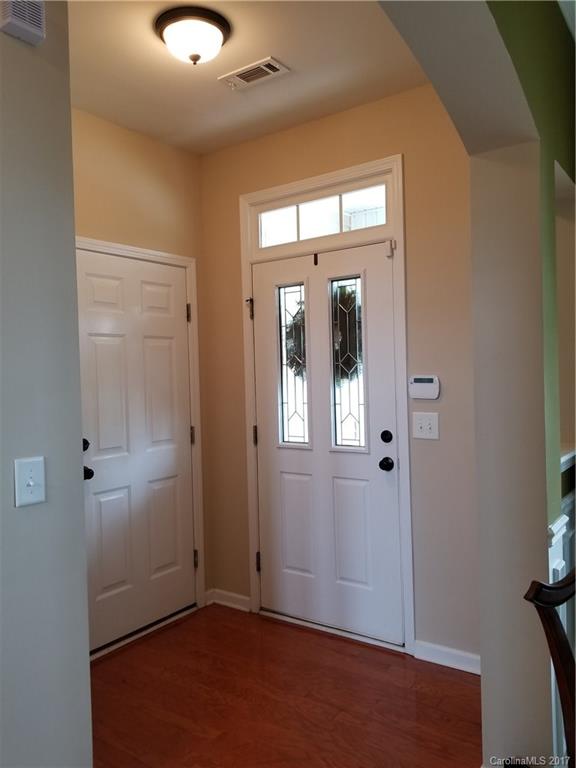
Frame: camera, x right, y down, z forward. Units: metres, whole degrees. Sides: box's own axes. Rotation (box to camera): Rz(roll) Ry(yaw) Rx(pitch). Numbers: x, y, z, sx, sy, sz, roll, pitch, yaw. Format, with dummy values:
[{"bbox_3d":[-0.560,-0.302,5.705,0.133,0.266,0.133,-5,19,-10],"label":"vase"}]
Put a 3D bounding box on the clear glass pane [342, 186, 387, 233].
[{"bbox_3d":[0.389,-0.891,2.941,0.248,0.198,0.020,-1,1,36],"label":"clear glass pane"}]

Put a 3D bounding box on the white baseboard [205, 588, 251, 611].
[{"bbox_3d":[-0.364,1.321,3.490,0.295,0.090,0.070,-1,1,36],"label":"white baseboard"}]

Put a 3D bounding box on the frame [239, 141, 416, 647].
[{"bbox_3d":[0.171,0.123,3.113,1.030,2.457,0.120,-1,1,36],"label":"frame"}]

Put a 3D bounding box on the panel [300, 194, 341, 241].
[{"bbox_3d":[0.169,-0.888,3.100,0.261,0.198,0.020,-1,1,36],"label":"panel"}]

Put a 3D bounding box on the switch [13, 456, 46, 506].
[{"bbox_3d":[-0.678,0.259,1.529,0.020,0.123,0.081,-1,1,36],"label":"switch"}]

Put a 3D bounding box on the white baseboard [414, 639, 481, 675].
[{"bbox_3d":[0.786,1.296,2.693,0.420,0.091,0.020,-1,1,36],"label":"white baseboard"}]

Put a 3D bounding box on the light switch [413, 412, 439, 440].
[{"bbox_3d":[0.654,0.200,2.746,0.131,0.125,0.020,-1,1,36],"label":"light switch"}]

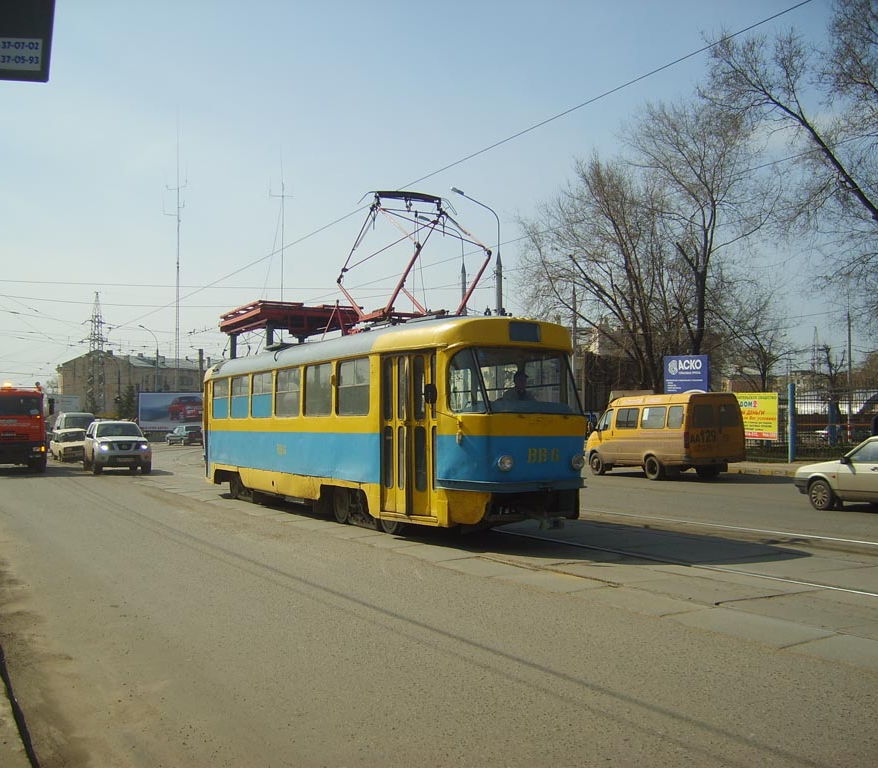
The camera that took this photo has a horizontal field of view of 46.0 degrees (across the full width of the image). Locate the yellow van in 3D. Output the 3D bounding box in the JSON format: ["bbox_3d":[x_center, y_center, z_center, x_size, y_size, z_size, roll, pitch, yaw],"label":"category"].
[{"bbox_3d":[5.995,1.534,28.961,2.080,2.220,5.500,0,-2,-24],"label":"yellow van"}]

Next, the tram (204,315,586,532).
[{"bbox_3d":[-1.843,0.786,19.085,2.500,3.120,13.600,1,-2,-27],"label":"tram"}]

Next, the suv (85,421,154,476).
[{"bbox_3d":[-11.266,2.181,36.102,1.870,1.800,4.740,0,-2,-25],"label":"suv"}]

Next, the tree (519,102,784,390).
[{"bbox_3d":[9.254,-4.771,46.710,11.200,15.900,9.500,-2,-2,27],"label":"tree"}]

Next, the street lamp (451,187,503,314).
[{"bbox_3d":[1.640,-2.788,45.620,2.500,11.900,0.350,1,-2,-27],"label":"street lamp"}]

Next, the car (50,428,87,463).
[{"bbox_3d":[-16.873,2.859,47.832,1.650,1.440,4.150,0,-2,-25],"label":"car"}]

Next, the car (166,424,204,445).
[{"bbox_3d":[-19.761,4.116,81.410,1.750,1.520,4.300,1,-3,-38],"label":"car"}]

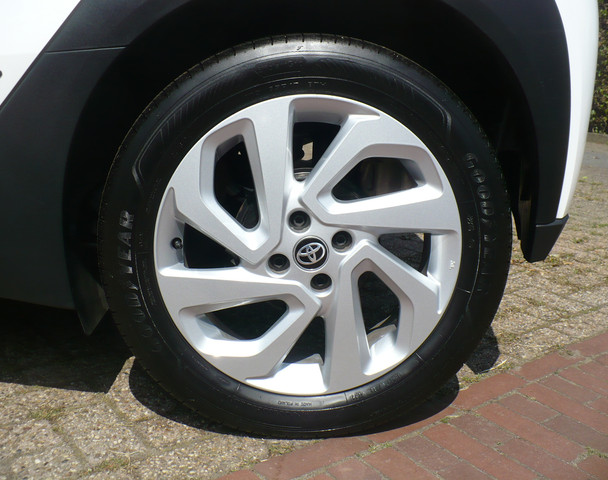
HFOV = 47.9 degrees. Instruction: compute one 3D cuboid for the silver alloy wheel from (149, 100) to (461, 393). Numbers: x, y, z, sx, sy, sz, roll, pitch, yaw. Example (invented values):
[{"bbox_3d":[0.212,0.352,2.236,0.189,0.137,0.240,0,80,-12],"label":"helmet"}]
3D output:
[{"bbox_3d":[0.004,0.004,1.107,0.470,0.470,0.160,1,12,-5],"label":"silver alloy wheel"}]

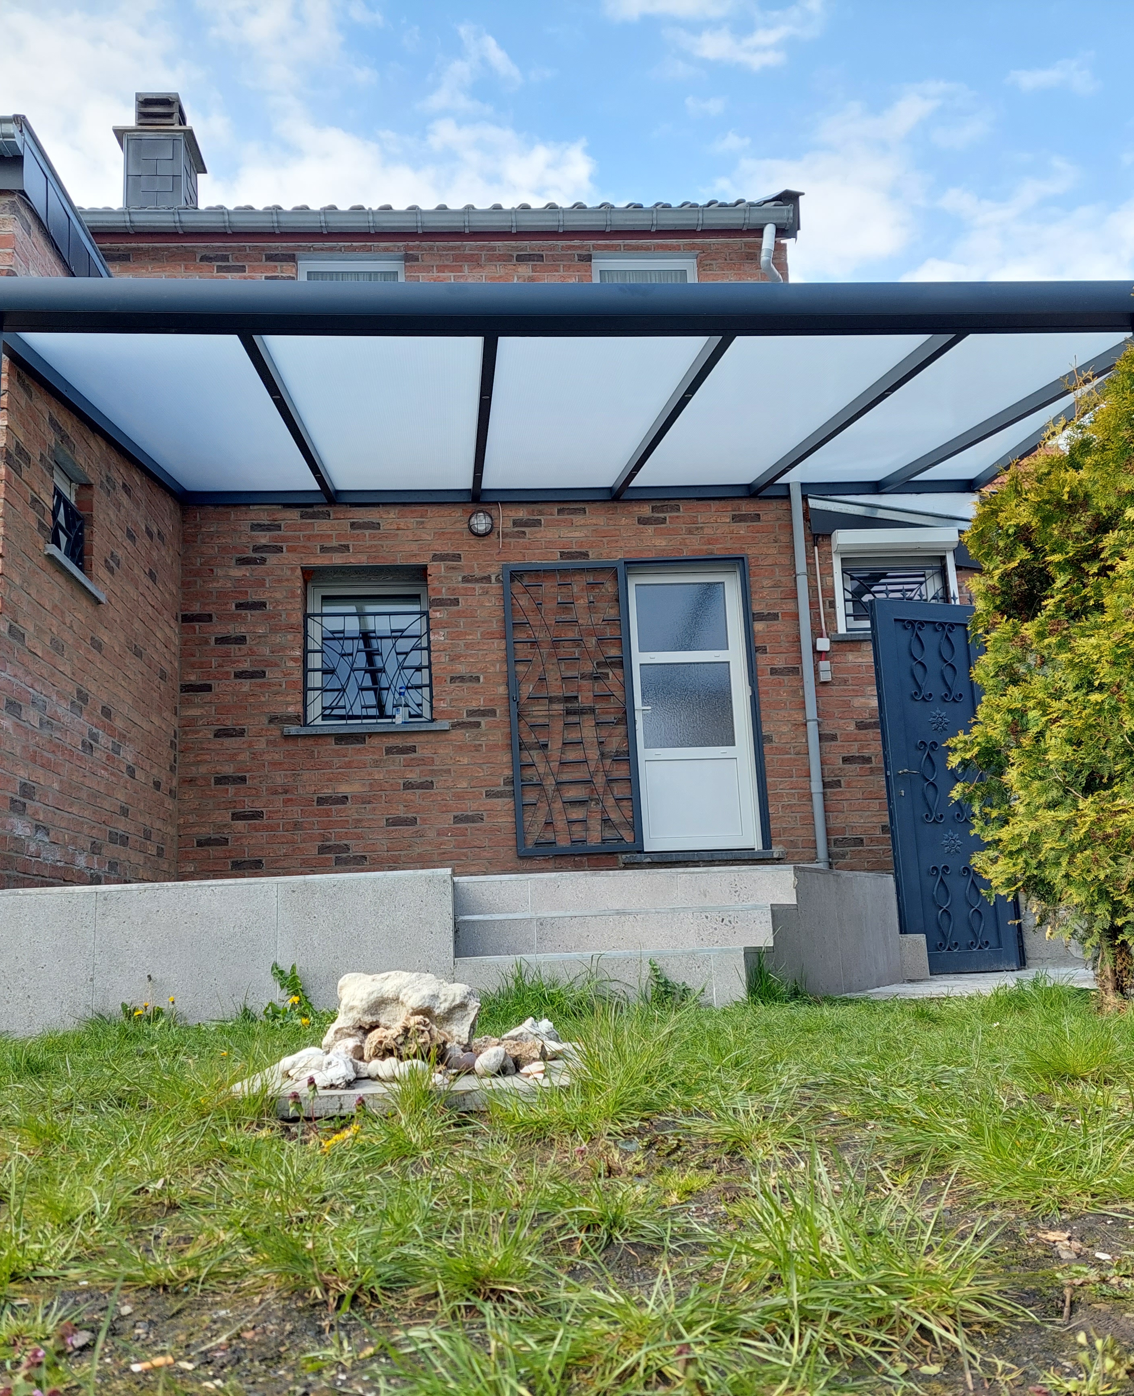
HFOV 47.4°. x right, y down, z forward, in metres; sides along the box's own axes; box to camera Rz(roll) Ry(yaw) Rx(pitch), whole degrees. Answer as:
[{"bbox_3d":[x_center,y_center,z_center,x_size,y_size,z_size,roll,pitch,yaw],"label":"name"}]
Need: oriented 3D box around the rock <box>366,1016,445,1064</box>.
[{"bbox_3d":[-0.284,0.603,2.278,0.147,0.083,0.107,-2,-11,-5],"label":"rock"}]

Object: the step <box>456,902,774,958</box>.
[{"bbox_3d":[0.172,0.898,4.941,1.188,0.144,0.300,-2,-11,-5],"label":"step"}]

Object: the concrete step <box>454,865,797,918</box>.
[{"bbox_3d":[0.233,0.802,5.261,1.364,0.162,0.300,-2,-11,-5],"label":"concrete step"}]

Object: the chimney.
[{"bbox_3d":[-3.897,-5.102,12.411,0.727,1.306,0.727,-2,-11,-5],"label":"chimney"}]

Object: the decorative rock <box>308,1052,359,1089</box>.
[{"bbox_3d":[-0.352,0.557,1.937,0.082,0.050,0.069,-2,-11,-5],"label":"decorative rock"}]

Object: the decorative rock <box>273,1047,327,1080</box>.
[{"bbox_3d":[-0.429,0.587,2.077,0.093,0.051,0.073,-2,-11,-5],"label":"decorative rock"}]

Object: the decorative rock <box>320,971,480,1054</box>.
[{"bbox_3d":[-0.321,0.608,2.492,0.317,0.159,0.198,-2,-11,-5],"label":"decorative rock"}]

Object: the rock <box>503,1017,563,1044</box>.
[{"bbox_3d":[-0.065,0.640,2.462,0.117,0.061,0.092,-2,-11,-5],"label":"rock"}]

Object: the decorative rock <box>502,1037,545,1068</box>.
[{"bbox_3d":[-0.070,0.576,2.096,0.071,0.048,0.056,-2,-11,-5],"label":"decorative rock"}]

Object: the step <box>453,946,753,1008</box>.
[{"bbox_3d":[0.111,1.004,4.618,1.012,0.182,0.300,-2,-11,-5],"label":"step"}]

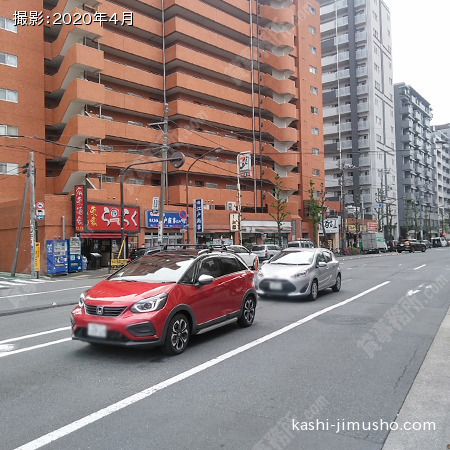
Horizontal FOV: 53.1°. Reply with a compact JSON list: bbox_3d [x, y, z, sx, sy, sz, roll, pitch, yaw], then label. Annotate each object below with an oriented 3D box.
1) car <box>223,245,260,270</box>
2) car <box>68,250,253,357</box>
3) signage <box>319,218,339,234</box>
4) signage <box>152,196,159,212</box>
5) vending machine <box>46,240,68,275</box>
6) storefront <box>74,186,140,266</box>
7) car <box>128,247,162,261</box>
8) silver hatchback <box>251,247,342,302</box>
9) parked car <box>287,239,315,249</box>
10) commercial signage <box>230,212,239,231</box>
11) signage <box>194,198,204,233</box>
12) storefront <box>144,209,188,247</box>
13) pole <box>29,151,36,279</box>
[{"bbox_3d":[0.569,2.027,27.690,1.760,1.520,4.450,-3,-3,29],"label":"car"},{"bbox_3d":[-0.869,1.284,8.373,1.730,1.560,4.090,-3,-3,28],"label":"car"},{"bbox_3d":[12.056,0.175,52.500,2.500,1.850,0.300,-3,-2,31],"label":"signage"},{"bbox_3d":[-4.529,-1.309,29.500,0.460,1.060,0.140,-3,-3,28],"label":"signage"},{"bbox_3d":[-8.920,1.772,23.950,0.630,1.830,0.990,-2,-2,31],"label":"vending machine"},{"bbox_3d":[-7.300,0.411,27.500,1.300,4.700,5.100,-2,-2,31],"label":"storefront"},{"bbox_3d":[-4.450,2.293,30.320,1.730,1.500,4.450,-3,-3,30],"label":"car"},{"bbox_3d":[2.415,1.513,14.269,1.700,1.460,4.050,-3,-3,29],"label":"silver hatchback"},{"bbox_3d":[7.841,2.425,46.500,1.680,2.000,4.400,-3,-2,33],"label":"parked car"},{"bbox_3d":[0.909,-0.232,41.800,0.850,1.680,0.250,-2,-2,30],"label":"commercial signage"},{"bbox_3d":[-1.860,-0.663,32.500,0.750,2.380,0.220,-4,-3,44],"label":"signage"},{"bbox_3d":[-4.540,0.946,34.100,1.000,4.100,5.200,-2,-2,30],"label":"storefront"},{"bbox_3d":[-9.490,-0.450,22.300,0.260,6.200,0.260,-2,-2,31],"label":"pole"}]

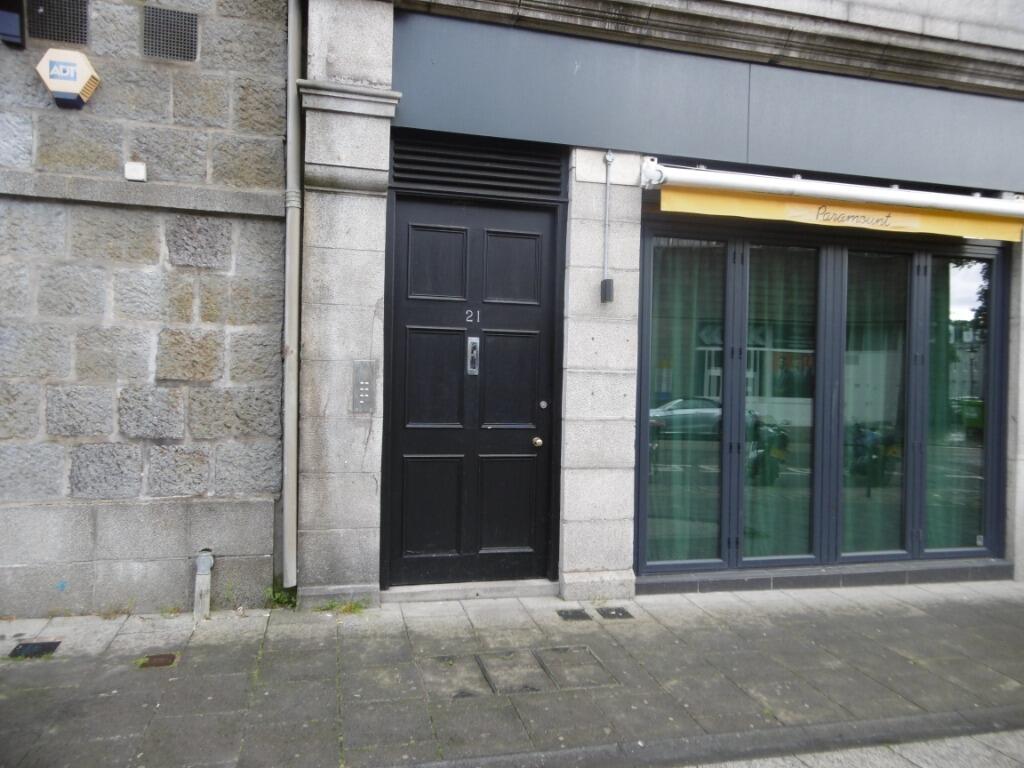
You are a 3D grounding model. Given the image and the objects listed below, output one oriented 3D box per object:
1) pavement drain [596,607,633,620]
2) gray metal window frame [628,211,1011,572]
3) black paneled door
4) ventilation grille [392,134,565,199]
[{"bbox_3d":[0.665,1.501,4.606,0.192,0.029,0.214,1,0,-13],"label":"pavement drain"},{"bbox_3d":[2.485,0.126,5.556,3.329,2.592,0.100,1,0,-13],"label":"gray metal window frame"},{"bbox_3d":[-0.263,0.060,4.905,1.142,2.611,0.060,1,0,-13],"label":"black paneled door"},{"bbox_3d":[-0.227,-1.489,4.833,1.157,0.359,0.070,1,0,-13],"label":"ventilation grille"}]

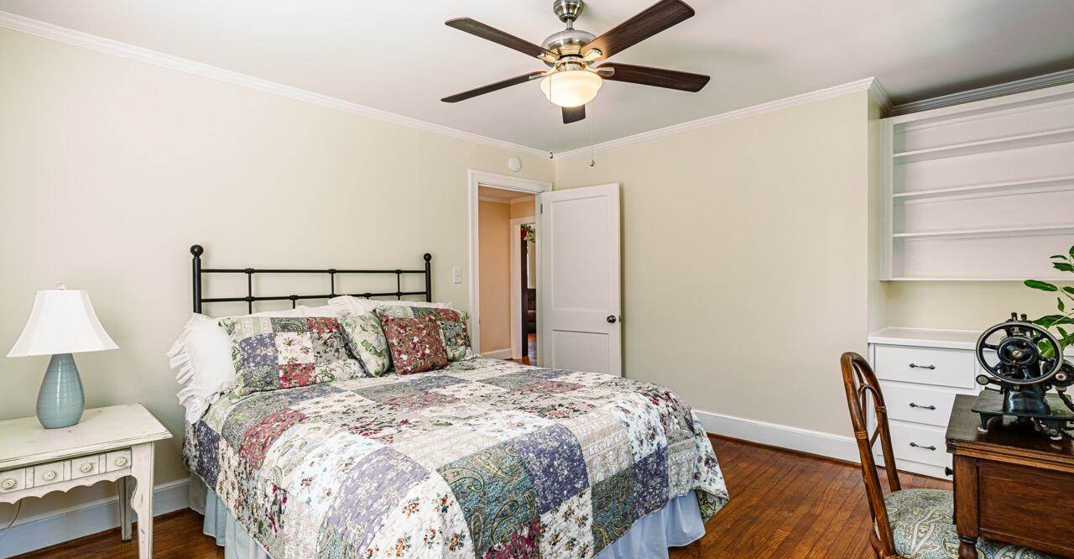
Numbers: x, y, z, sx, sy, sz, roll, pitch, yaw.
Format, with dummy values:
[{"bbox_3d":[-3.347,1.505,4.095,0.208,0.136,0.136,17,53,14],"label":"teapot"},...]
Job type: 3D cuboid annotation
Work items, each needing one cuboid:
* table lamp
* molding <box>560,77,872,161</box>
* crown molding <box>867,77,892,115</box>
[{"bbox_3d":[-2.005,0.323,2.026,0.335,0.593,0.335,0,1,44],"label":"table lamp"},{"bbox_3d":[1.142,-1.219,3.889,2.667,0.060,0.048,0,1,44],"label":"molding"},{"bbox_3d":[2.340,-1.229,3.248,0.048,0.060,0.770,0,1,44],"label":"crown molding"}]

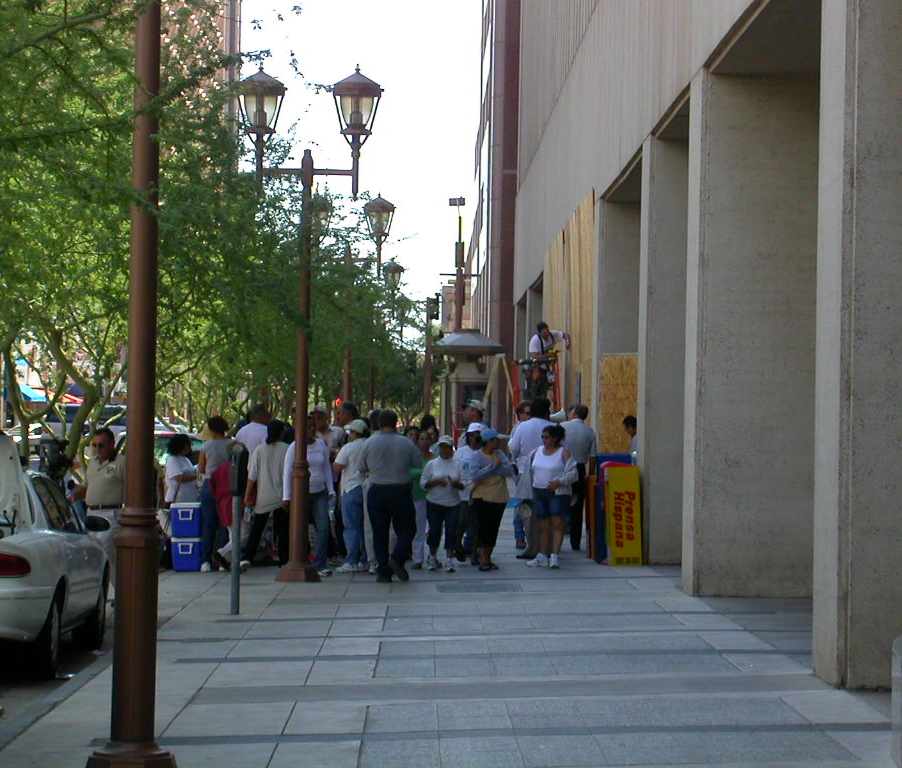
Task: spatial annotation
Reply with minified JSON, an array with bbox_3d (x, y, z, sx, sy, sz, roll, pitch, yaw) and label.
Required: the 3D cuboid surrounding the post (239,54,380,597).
[{"bbox_3d":[-1.509,-0.626,33.800,1.480,5.310,0.490,1,-1,-1],"label":"post"}]

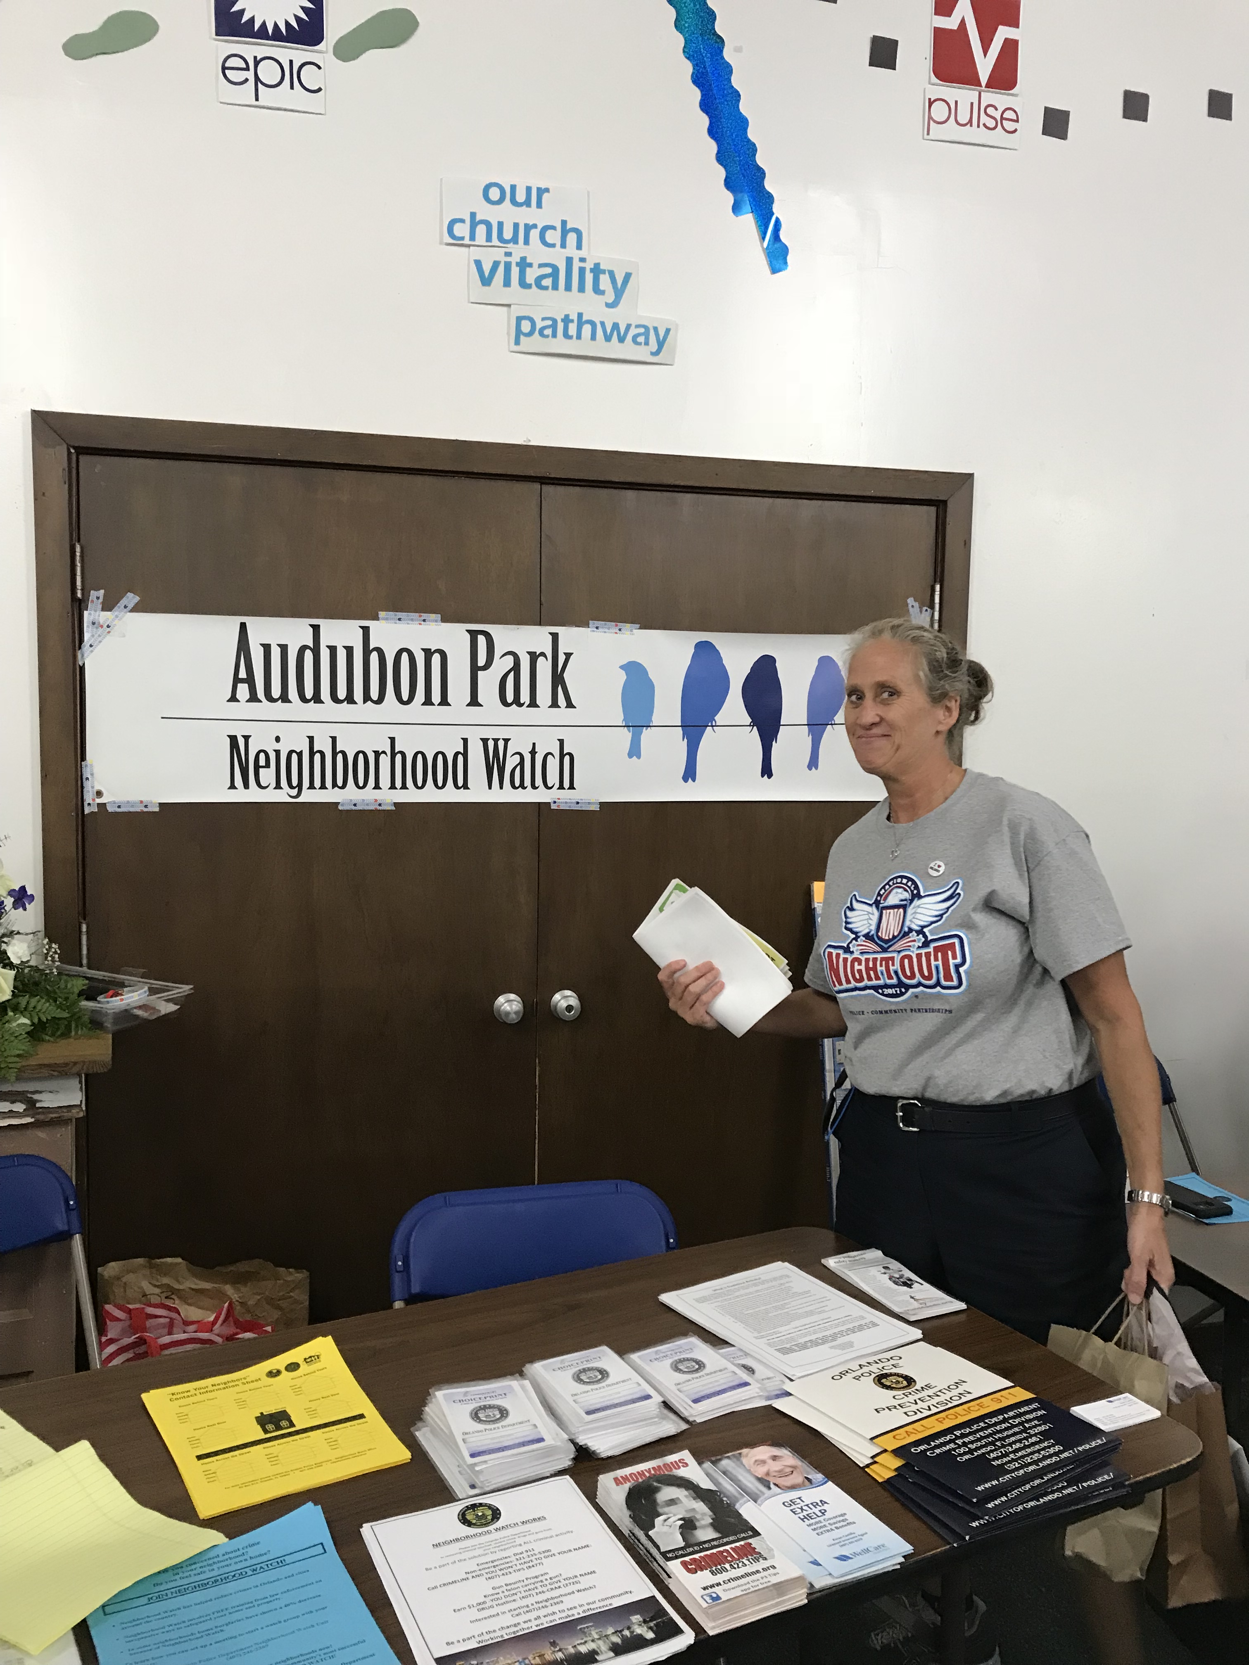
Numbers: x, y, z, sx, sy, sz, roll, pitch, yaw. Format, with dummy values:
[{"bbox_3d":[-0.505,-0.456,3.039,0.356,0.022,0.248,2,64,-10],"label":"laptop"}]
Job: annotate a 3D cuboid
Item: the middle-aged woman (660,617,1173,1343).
[{"bbox_3d":[0.428,0.531,1.968,0.570,1.690,0.520,-3,6,-38],"label":"middle-aged woman"}]

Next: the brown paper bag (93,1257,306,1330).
[{"bbox_3d":[-0.828,1.087,2.656,0.370,0.450,0.210,0,5,-15],"label":"brown paper bag"}]

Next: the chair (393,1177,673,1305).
[{"bbox_3d":[-0.093,0.978,2.005,0.460,0.790,0.480,0,5,-14],"label":"chair"}]

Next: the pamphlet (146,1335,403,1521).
[{"bbox_3d":[-0.398,0.658,1.509,0.222,0.018,0.285,-2,5,-31],"label":"pamphlet"}]

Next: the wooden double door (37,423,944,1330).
[{"bbox_3d":[-0.181,0.241,2.917,1.992,2.110,0.100,0,5,-15],"label":"wooden double door"}]

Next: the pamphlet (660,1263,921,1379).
[{"bbox_3d":[0.219,0.646,1.797,0.222,0.012,0.285,-2,6,-33],"label":"pamphlet"}]

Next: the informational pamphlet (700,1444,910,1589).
[{"bbox_3d":[0.178,0.680,1.367,0.112,0.012,0.225,-2,5,-28],"label":"informational pamphlet"}]

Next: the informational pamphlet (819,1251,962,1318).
[{"bbox_3d":[0.378,0.638,1.908,0.097,0.015,0.222,-1,5,-24],"label":"informational pamphlet"}]

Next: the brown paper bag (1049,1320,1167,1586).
[{"bbox_3d":[0.646,0.824,1.790,0.090,0.290,0.165,-4,6,-44],"label":"brown paper bag"}]

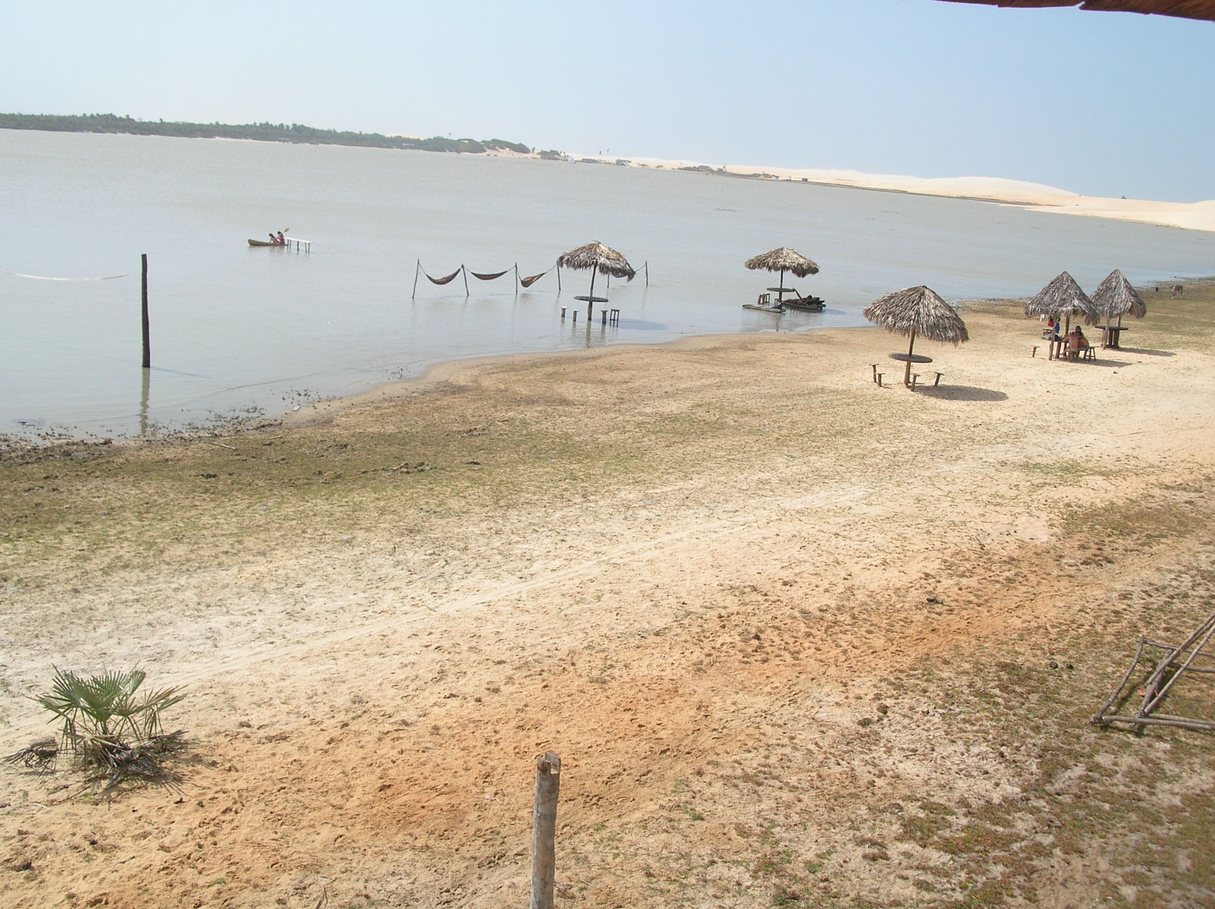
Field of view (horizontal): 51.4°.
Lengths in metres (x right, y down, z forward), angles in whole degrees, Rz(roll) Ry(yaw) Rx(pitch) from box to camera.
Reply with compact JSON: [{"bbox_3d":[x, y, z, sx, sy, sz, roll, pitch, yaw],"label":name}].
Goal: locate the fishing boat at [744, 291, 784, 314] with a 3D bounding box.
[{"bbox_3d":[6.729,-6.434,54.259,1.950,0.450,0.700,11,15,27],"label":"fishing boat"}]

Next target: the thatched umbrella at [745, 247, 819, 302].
[{"bbox_3d":[7.832,-7.904,56.167,3.280,2.575,3.280,6,13,7],"label":"thatched umbrella"}]

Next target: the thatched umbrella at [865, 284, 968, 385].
[{"bbox_3d":[8.468,-3.207,34.469,2.825,2.768,2.825,7,14,13],"label":"thatched umbrella"}]

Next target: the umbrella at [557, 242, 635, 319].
[{"bbox_3d":[-0.530,-6.269,46.028,2.893,2.932,2.893,4,13,-1],"label":"umbrella"}]

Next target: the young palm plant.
[{"bbox_3d":[-4.251,2.216,10.716,1.150,0.762,1.000,-1,14,-22],"label":"young palm plant"}]

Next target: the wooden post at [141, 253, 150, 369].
[{"bbox_3d":[-11.429,-3.523,31.227,0.160,2.837,0.160,-1,14,-20],"label":"wooden post"}]

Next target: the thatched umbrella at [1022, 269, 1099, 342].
[{"bbox_3d":[15.540,-4.735,42.968,2.332,2.983,2.332,9,14,19],"label":"thatched umbrella"}]

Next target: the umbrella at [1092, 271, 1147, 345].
[{"bbox_3d":[19.038,-5.418,47.011,2.017,2.923,2.017,9,14,21],"label":"umbrella"}]

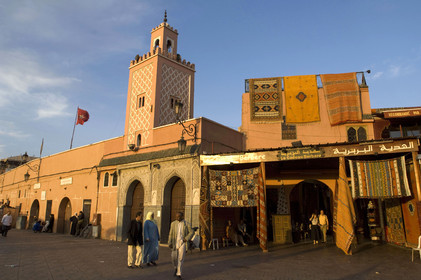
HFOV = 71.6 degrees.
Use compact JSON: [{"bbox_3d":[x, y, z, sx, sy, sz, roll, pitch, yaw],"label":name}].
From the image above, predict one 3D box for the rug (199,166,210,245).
[{"bbox_3d":[-0.250,3.081,13.967,0.500,3.600,0.300,-4,-14,17],"label":"rug"}]

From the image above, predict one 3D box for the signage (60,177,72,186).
[{"bbox_3d":[-12.630,3.673,25.559,2.050,0.600,0.080,-11,-18,38],"label":"signage"}]

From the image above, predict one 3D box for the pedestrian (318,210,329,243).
[{"bbox_3d":[6.370,4.895,16.512,0.550,1.750,0.400,-3,-14,14],"label":"pedestrian"}]

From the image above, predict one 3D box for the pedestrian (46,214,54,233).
[{"bbox_3d":[-13.668,7.161,25.115,0.450,1.580,0.500,7,-15,-25],"label":"pedestrian"}]

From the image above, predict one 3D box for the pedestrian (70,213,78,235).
[{"bbox_3d":[-10.458,6.481,22.501,0.450,1.640,0.520,-8,-16,29],"label":"pedestrian"}]

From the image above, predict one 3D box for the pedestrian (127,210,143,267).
[{"bbox_3d":[-2.373,3.190,9.409,0.500,1.710,0.350,12,-18,-40],"label":"pedestrian"}]

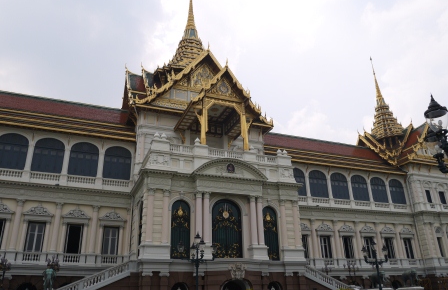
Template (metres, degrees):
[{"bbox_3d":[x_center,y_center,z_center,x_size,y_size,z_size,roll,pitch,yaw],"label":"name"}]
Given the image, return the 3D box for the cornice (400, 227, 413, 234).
[{"bbox_3d":[27.434,12.856,54.239,2.750,1.150,0.450,8,-25,-20],"label":"cornice"}]

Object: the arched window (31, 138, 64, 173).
[{"bbox_3d":[-18.680,1.049,38.830,3.040,3.960,0.300,8,-26,-19],"label":"arched window"}]

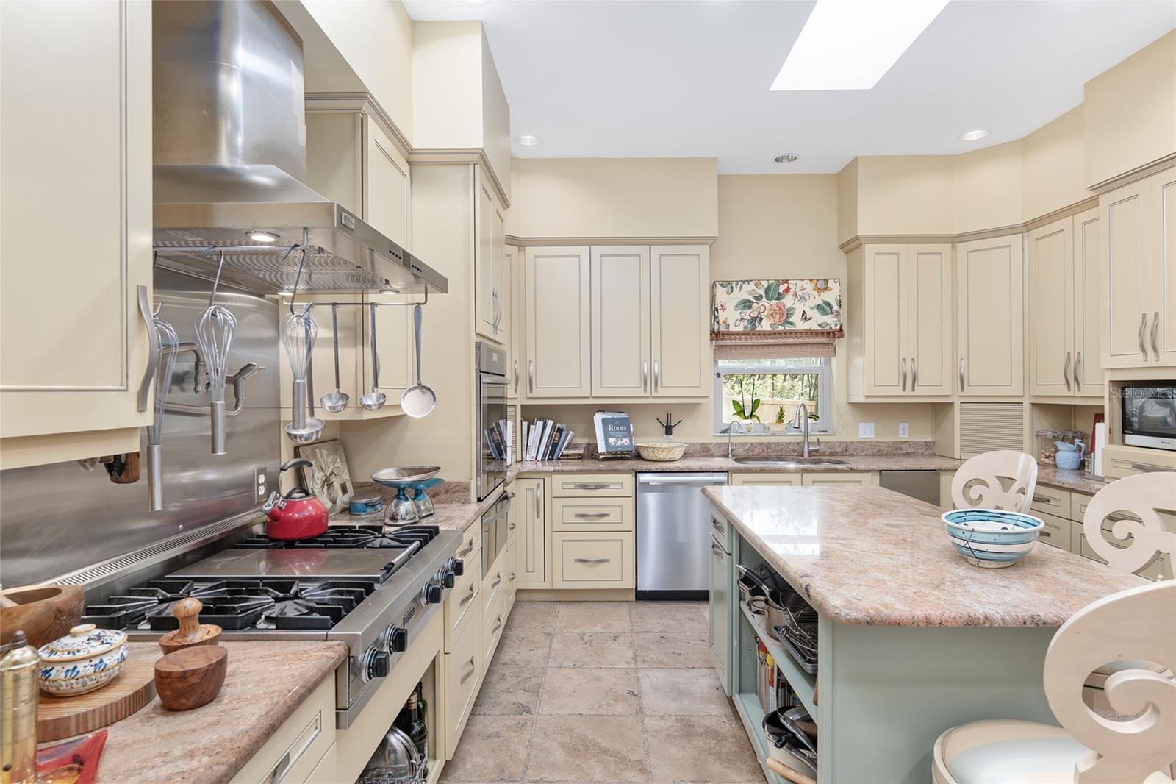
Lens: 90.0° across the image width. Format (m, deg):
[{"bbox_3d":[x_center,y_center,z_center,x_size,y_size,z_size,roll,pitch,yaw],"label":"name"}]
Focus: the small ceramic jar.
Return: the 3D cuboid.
[{"bbox_3d":[-0.829,0.437,0.969,0.119,0.096,0.119,0,0,1],"label":"small ceramic jar"}]

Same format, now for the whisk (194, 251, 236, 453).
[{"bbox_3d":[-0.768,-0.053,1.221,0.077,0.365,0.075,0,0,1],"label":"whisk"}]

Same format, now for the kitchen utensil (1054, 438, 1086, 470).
[{"bbox_3d":[3.027,0.389,3.695,0.155,0.188,0.116,0,0,40],"label":"kitchen utensil"}]

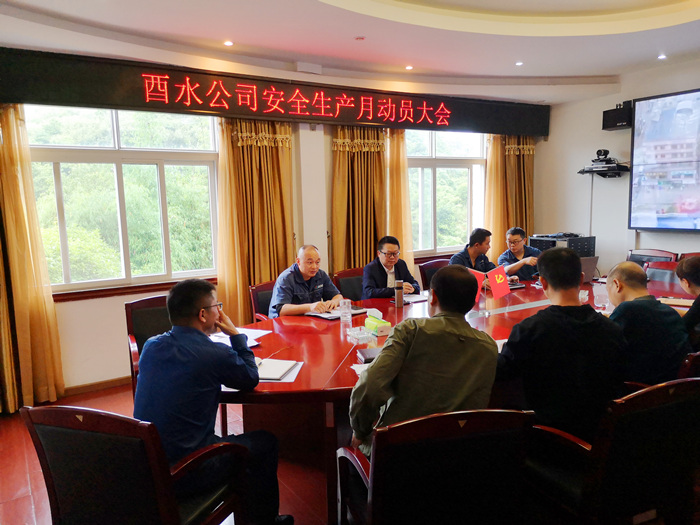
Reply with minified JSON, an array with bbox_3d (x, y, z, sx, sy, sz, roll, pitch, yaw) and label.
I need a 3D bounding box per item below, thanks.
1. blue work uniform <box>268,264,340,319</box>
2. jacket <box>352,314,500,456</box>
[{"bbox_3d":[-0.358,0.281,4.199,0.540,0.600,0.420,-6,8,-33],"label":"blue work uniform"},{"bbox_3d":[0.278,0.520,2.083,0.560,0.620,0.480,-3,7,-12],"label":"jacket"}]

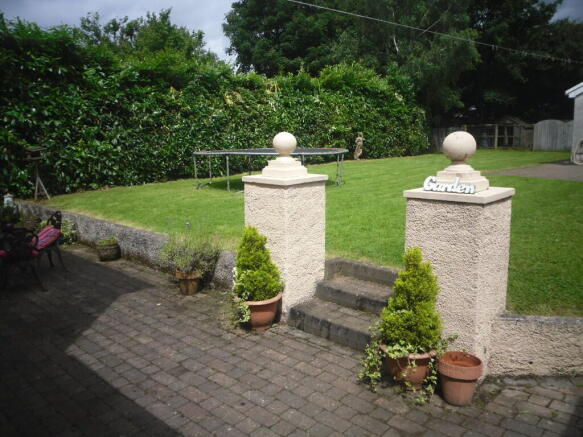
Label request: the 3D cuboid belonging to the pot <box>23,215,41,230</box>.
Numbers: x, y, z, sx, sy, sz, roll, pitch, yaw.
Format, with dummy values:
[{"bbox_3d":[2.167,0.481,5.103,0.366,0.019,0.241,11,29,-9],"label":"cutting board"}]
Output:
[{"bbox_3d":[-4.559,0.081,8.255,0.309,0.244,0.309,-7,12,-29],"label":"pot"}]

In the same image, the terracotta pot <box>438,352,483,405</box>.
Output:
[{"bbox_3d":[1.024,0.975,2.868,0.255,0.274,0.255,3,11,21],"label":"terracotta pot"}]

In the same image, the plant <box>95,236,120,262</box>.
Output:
[{"bbox_3d":[-2.397,0.391,6.218,0.326,0.309,0.315,-5,11,-21],"label":"plant"}]

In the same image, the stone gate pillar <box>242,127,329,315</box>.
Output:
[{"bbox_3d":[-0.053,0.028,4.346,0.543,1.628,0.543,9,15,42],"label":"stone gate pillar"}]

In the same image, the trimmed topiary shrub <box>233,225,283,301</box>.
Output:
[{"bbox_3d":[-0.274,0.367,3.913,0.402,0.630,0.386,-2,11,-4],"label":"trimmed topiary shrub"}]

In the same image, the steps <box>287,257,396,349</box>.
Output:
[{"bbox_3d":[0.598,0.708,3.956,1.102,0.413,0.739,9,15,42],"label":"steps"}]

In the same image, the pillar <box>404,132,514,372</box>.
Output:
[{"bbox_3d":[1.149,0.210,3.262,0.543,1.628,0.543,9,15,42],"label":"pillar"}]

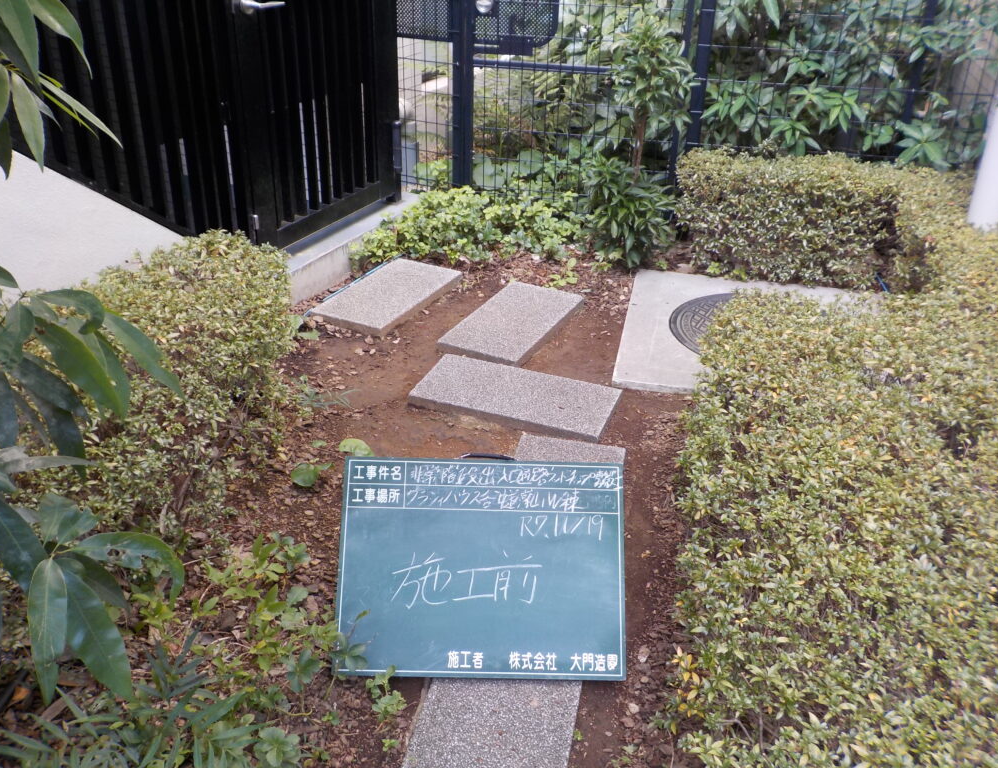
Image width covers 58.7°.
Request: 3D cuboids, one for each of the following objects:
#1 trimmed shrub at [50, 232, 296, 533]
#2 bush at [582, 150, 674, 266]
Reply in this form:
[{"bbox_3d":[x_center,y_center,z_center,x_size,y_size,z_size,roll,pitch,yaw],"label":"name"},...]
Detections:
[{"bbox_3d":[-0.926,-0.076,2.521,0.620,0.440,1.000,4,28,5],"label":"trimmed shrub"},{"bbox_3d":[0.574,-0.795,3.850,0.400,0.460,0.380,6,28,8],"label":"bush"}]

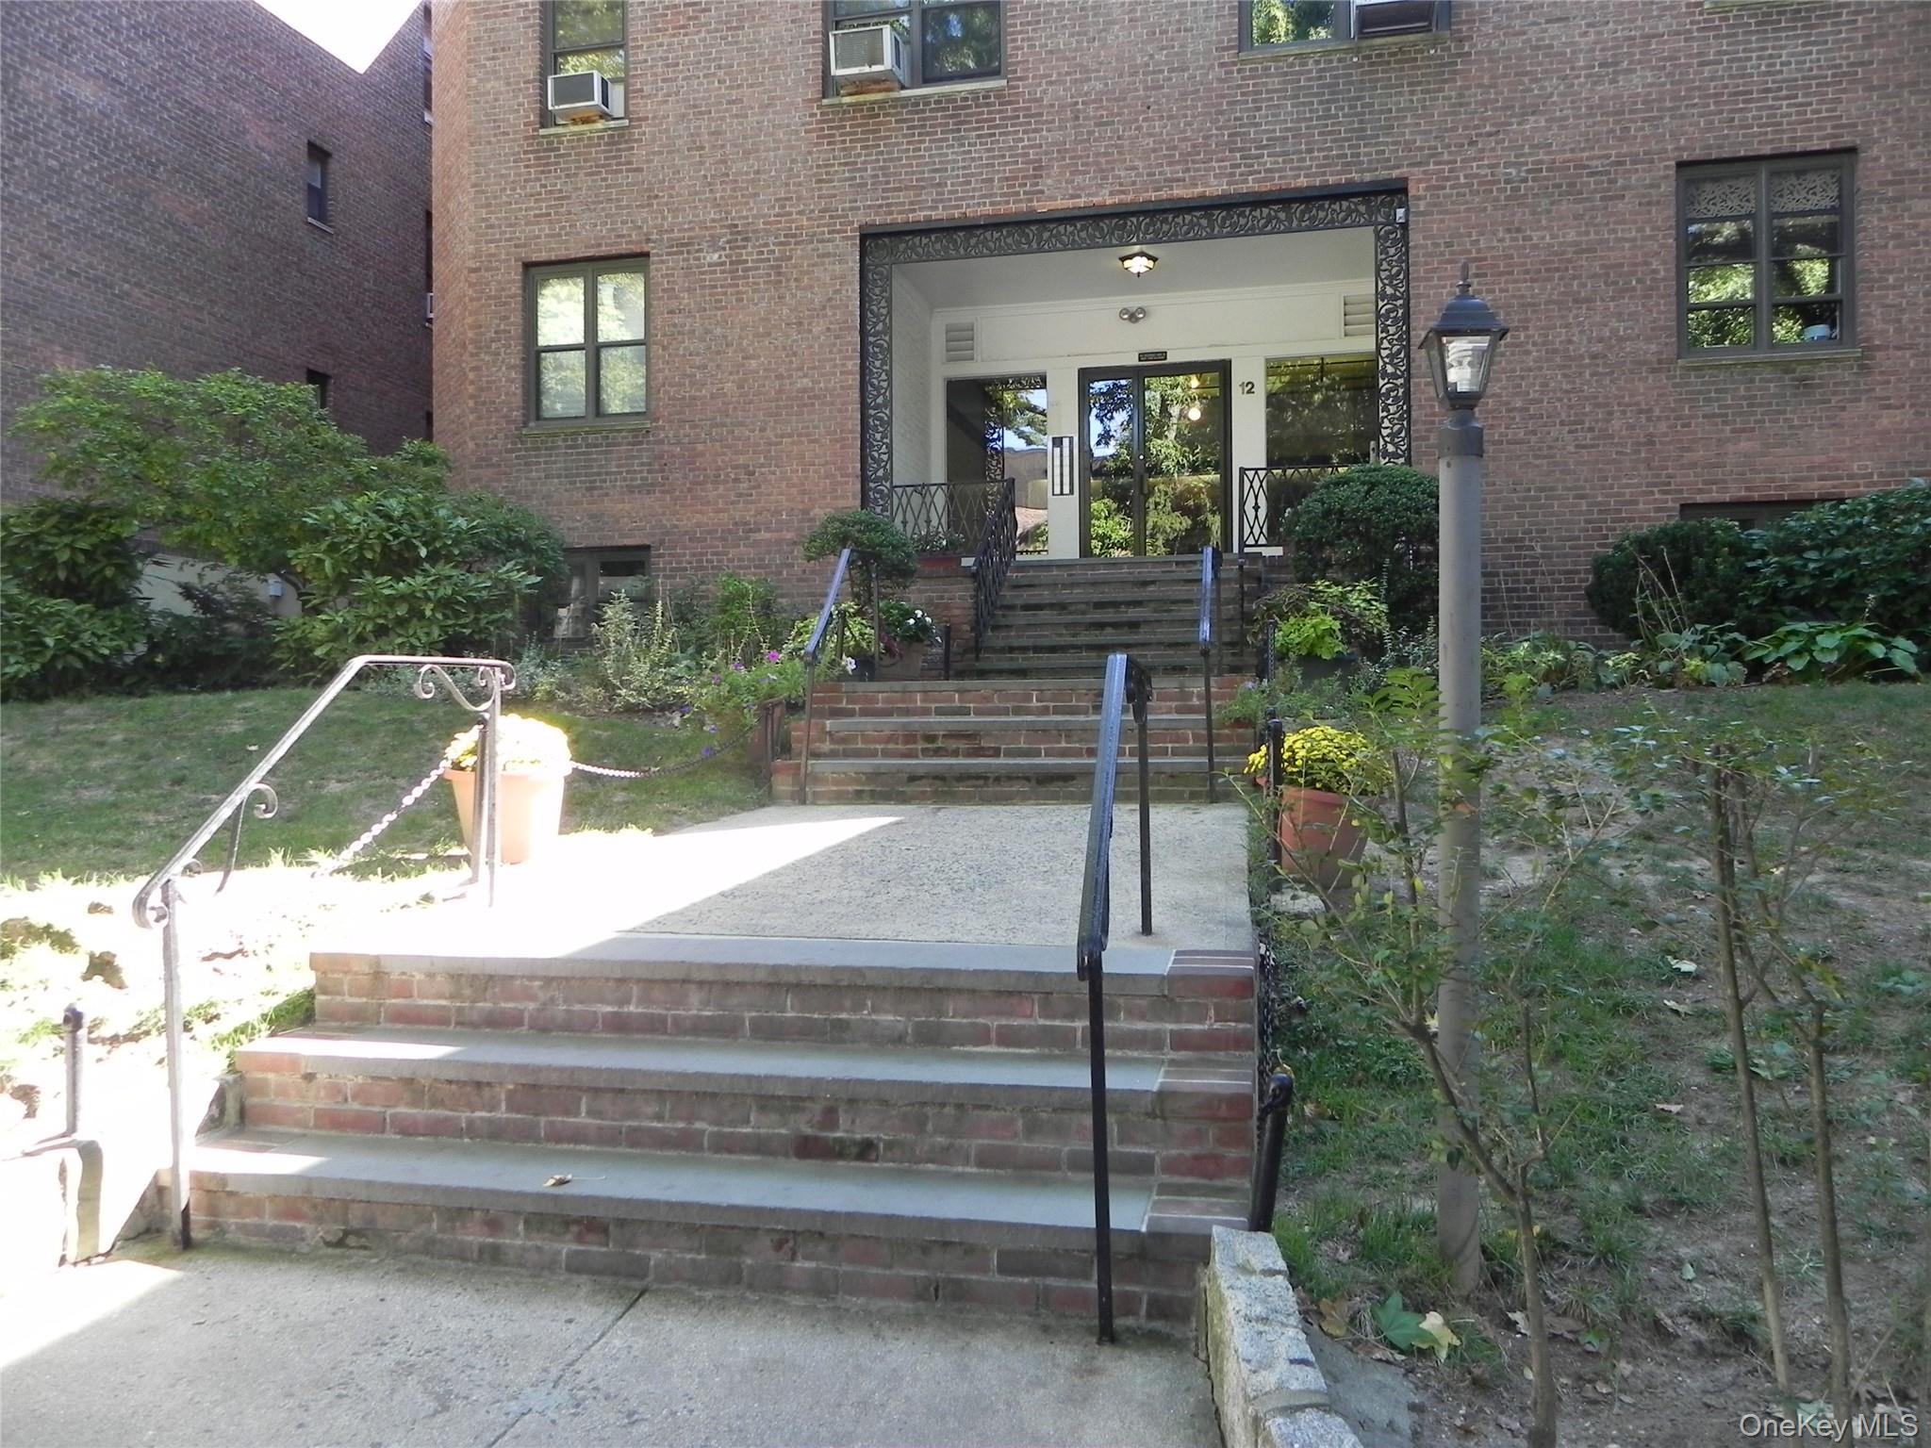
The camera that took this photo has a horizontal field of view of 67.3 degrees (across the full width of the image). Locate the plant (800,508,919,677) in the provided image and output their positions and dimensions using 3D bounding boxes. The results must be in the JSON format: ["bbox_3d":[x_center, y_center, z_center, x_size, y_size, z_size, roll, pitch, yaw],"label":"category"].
[{"bbox_3d":[-0.743,-0.923,10.200,0.838,1.199,0.800,0,0,0],"label":"plant"}]

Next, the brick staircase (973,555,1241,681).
[{"bbox_3d":[1.298,-0.847,12.040,2.180,1.210,1.650,-1,-1,12],"label":"brick staircase"}]

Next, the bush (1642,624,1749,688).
[{"bbox_3d":[5.135,-0.477,10.200,0.774,0.477,0.650,0,0,13],"label":"bush"}]

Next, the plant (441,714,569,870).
[{"bbox_3d":[-1.750,0.247,5.625,0.470,0.558,0.470,0,-1,0],"label":"plant"}]

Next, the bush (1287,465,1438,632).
[{"bbox_3d":[3.070,-1.287,11.200,1.188,1.421,1.120,0,0,13],"label":"bush"}]

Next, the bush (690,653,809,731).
[{"bbox_3d":[-1.160,-0.174,7.800,0.641,0.422,0.520,0,0,13],"label":"bush"}]

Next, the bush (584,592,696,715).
[{"bbox_3d":[-2.509,-0.564,11.107,0.860,0.900,0.750,0,-1,0],"label":"bush"}]

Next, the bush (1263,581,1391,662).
[{"bbox_3d":[2.168,-0.627,8.747,0.740,0.500,0.650,0,-1,0],"label":"bush"}]

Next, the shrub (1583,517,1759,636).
[{"bbox_3d":[5.323,-1.020,10.900,1.338,1.054,1.150,0,0,13],"label":"shrub"}]

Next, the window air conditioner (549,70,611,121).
[{"bbox_3d":[-3.668,-5.996,13.934,0.490,0.300,0.420,-1,-1,12],"label":"window air conditioner"}]

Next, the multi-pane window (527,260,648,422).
[{"bbox_3d":[-3.575,-3.630,13.746,1.260,1.527,0.130,0,0,13],"label":"multi-pane window"}]

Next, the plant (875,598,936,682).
[{"bbox_3d":[-0.394,-0.554,9.600,0.419,0.539,0.400,0,0,0],"label":"plant"}]

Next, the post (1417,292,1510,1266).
[{"bbox_3d":[0.929,0.098,2.713,0.155,1.915,0.155,0,-1,0],"label":"post"}]

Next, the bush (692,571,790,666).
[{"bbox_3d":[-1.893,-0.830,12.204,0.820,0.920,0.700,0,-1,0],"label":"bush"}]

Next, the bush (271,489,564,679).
[{"bbox_3d":[-4.501,-1.117,11.963,2.200,1.580,1.700,0,-1,0],"label":"bush"}]

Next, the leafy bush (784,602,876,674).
[{"bbox_3d":[-0.838,-0.524,9.000,0.562,0.459,0.520,0,0,13],"label":"leafy bush"}]

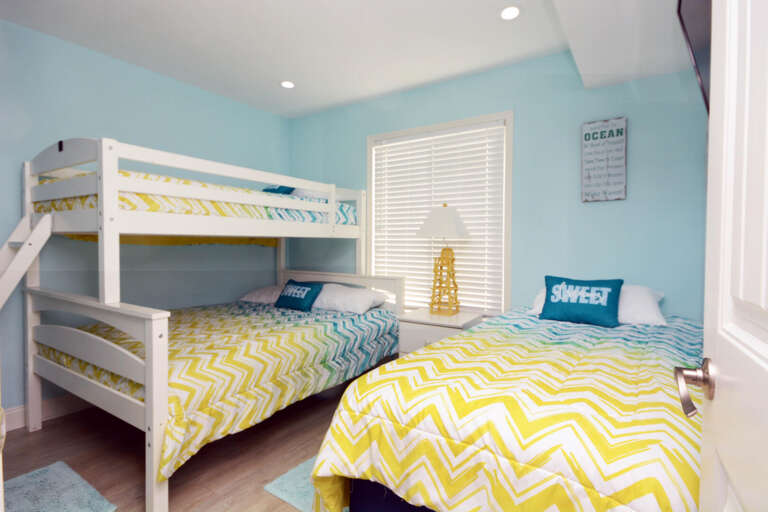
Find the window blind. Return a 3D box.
[{"bbox_3d":[0.398,-0.294,3.198,1.198,1.467,0.060,2,2,32],"label":"window blind"}]

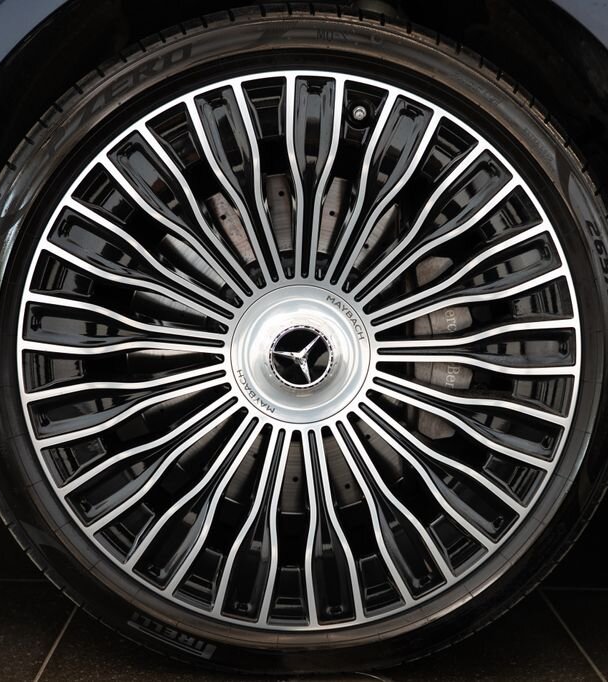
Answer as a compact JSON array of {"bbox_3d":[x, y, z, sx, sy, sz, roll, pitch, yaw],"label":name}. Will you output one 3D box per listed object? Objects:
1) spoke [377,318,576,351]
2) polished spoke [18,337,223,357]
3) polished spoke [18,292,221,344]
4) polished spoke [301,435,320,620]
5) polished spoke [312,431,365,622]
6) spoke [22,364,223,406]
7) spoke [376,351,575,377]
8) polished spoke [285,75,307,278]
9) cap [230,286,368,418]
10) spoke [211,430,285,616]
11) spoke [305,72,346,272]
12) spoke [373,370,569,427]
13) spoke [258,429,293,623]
[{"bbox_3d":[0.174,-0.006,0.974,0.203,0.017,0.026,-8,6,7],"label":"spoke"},{"bbox_3d":[-0.180,0.005,0.951,0.202,0.016,0.030,0,6,-12],"label":"polished spoke"},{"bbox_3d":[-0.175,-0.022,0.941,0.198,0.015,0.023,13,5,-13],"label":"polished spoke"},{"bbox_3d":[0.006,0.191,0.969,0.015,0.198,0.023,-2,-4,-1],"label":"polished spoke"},{"bbox_3d":[0.035,0.187,0.976,0.016,0.202,0.030,-14,-4,0],"label":"polished spoke"},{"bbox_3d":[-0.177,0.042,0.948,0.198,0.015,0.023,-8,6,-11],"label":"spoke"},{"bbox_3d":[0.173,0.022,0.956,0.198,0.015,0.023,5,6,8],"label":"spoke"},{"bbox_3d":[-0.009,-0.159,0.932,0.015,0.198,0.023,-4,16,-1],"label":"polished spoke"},{"bbox_3d":[-0.003,0.016,0.971,0.146,0.146,0.030,1,6,-2],"label":"cap"},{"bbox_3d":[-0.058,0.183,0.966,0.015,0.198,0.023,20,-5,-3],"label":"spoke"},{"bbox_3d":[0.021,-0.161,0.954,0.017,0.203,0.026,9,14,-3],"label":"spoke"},{"bbox_3d":[0.168,0.058,0.966,0.202,0.016,0.030,13,6,8],"label":"spoke"},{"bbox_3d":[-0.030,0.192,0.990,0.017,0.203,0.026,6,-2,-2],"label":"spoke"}]

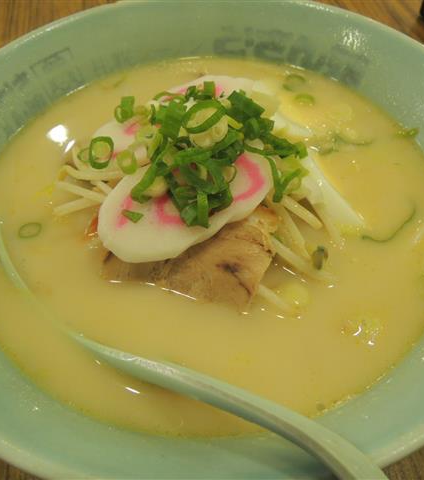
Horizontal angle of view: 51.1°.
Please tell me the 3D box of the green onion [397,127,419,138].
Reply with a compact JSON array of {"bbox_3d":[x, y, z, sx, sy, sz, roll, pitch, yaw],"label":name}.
[{"bbox_3d":[0.086,-0.047,0.194,0.009,0.004,0.005,16,57,12],"label":"green onion"}]

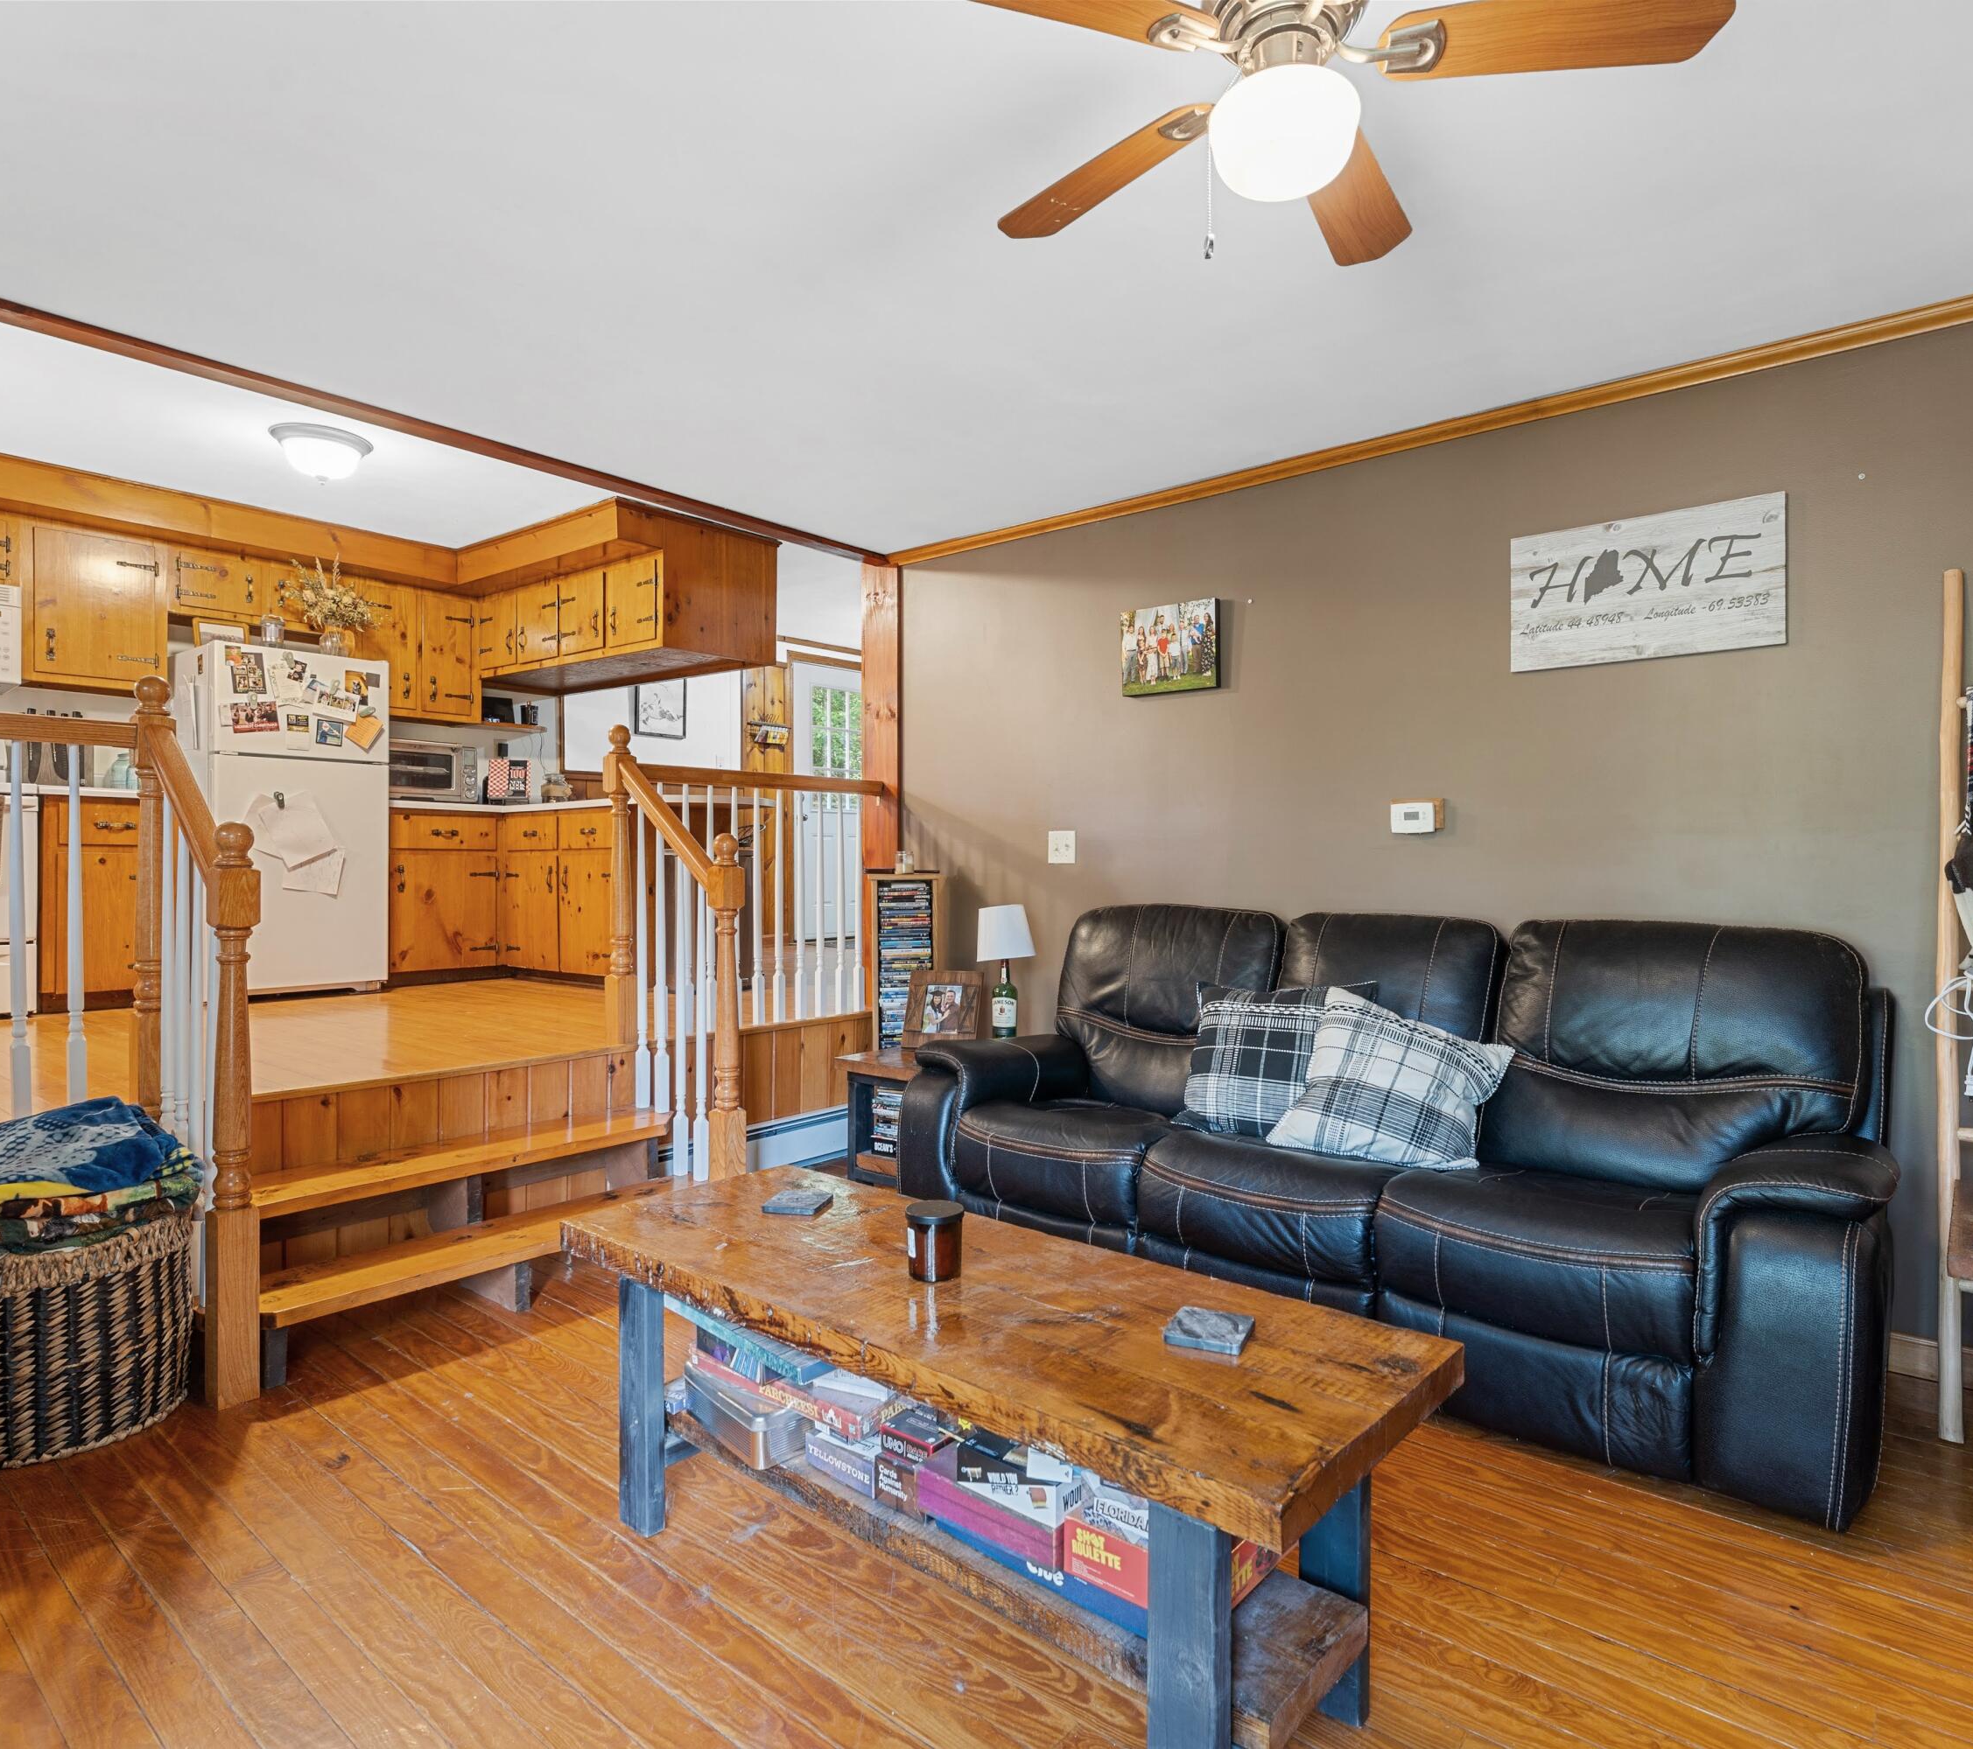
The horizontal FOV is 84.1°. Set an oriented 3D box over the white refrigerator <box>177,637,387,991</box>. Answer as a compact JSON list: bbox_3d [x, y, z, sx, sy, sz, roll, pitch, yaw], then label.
[{"bbox_3d":[-3.391,-0.233,5.275,0.690,1.590,0.700,0,0,40],"label":"white refrigerator"}]

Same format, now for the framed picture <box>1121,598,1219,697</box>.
[{"bbox_3d":[0.616,-0.753,3.680,0.362,0.287,0.033,0,0,40],"label":"framed picture"}]

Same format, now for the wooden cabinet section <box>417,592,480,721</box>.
[{"bbox_3d":[-3.022,-1.170,6.021,0.300,0.678,0.331,1,1,39],"label":"wooden cabinet section"}]

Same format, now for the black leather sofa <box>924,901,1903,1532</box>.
[{"bbox_3d":[0.858,0.612,2.887,2.340,1.025,0.860,0,0,40],"label":"black leather sofa"}]

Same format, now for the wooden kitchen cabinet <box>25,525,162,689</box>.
[{"bbox_3d":[-3.957,-1.136,4.831,0.320,0.698,0.493,0,0,40],"label":"wooden kitchen cabinet"}]

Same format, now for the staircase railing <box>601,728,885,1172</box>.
[{"bbox_3d":[-0.642,0.315,3.877,0.650,1.610,1.220,0,0,40],"label":"staircase railing"}]

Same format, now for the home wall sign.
[{"bbox_3d":[1.665,-0.726,2.790,0.610,0.365,0.022,0,0,40],"label":"home wall sign"}]

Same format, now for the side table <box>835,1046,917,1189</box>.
[{"bbox_3d":[-0.229,0.881,4.040,0.410,0.475,0.540,0,0,40],"label":"side table"}]

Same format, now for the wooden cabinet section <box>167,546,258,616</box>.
[{"bbox_3d":[-3.705,-1.356,5.189,0.300,0.294,0.361,1,1,39],"label":"wooden cabinet section"}]

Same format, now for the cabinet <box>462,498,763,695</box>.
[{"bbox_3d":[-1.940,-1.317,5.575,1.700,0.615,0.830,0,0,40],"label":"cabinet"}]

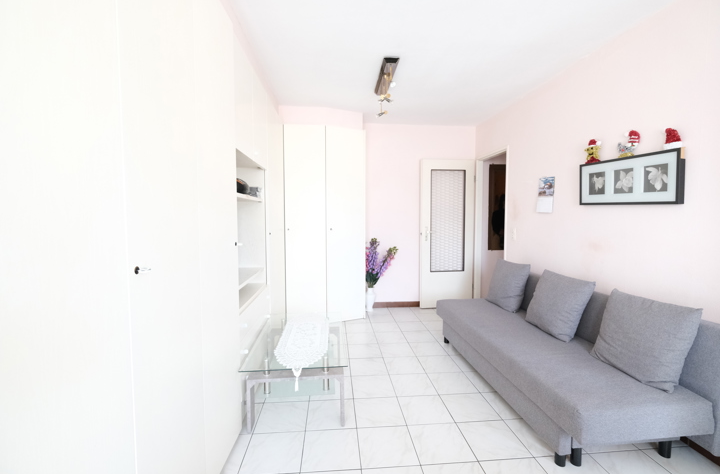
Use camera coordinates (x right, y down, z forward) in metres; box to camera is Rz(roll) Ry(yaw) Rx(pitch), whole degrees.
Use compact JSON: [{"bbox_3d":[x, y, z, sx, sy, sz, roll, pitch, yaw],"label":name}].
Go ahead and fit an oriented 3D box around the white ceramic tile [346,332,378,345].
[{"bbox_3d":[0.021,1.051,3.093,0.298,0.012,0.297,0,3,-5],"label":"white ceramic tile"}]

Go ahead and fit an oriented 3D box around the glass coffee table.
[{"bbox_3d":[-0.415,0.912,2.165,0.600,0.417,0.989,0,3,-5],"label":"glass coffee table"}]

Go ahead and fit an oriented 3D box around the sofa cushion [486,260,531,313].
[{"bbox_3d":[1.392,0.433,2.823,0.140,0.440,0.440,19,2,-6],"label":"sofa cushion"}]

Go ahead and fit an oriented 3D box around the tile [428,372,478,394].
[{"bbox_3d":[0.706,1.123,2.307,0.300,0.010,0.300,0,4,-5],"label":"tile"}]

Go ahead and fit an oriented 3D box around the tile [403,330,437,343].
[{"bbox_3d":[0.619,1.048,3.142,0.298,0.012,0.297,0,3,-5],"label":"tile"}]

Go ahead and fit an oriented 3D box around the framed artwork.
[{"bbox_3d":[1.769,-0.374,2.012,0.042,0.310,0.675,0,4,-5],"label":"framed artwork"}]

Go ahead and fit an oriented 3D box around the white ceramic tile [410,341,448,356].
[{"bbox_3d":[0.656,1.084,2.888,0.300,0.010,0.298,0,3,-5],"label":"white ceramic tile"}]

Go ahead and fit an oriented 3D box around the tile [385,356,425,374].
[{"bbox_3d":[0.368,1.084,2.532,0.298,0.012,0.297,0,3,-5],"label":"tile"}]

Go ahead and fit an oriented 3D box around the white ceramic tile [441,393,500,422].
[{"bbox_3d":[0.714,1.117,1.972,0.298,0.012,0.297,0,3,-5],"label":"white ceramic tile"}]

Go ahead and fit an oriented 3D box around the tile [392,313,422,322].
[{"bbox_3d":[0.581,1.026,3.773,0.300,0.010,0.300,0,4,-5],"label":"tile"}]

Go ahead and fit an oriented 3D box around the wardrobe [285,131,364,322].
[{"bbox_3d":[-0.411,-0.133,3.758,0.950,2.300,0.570,0,4,-5],"label":"wardrobe"}]

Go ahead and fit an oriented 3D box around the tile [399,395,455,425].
[{"bbox_3d":[0.427,1.144,1.988,0.300,0.010,0.300,0,4,-5],"label":"tile"}]

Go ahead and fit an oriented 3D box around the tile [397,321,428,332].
[{"bbox_3d":[0.595,1.030,3.434,0.298,0.012,0.297,0,3,-5],"label":"tile"}]

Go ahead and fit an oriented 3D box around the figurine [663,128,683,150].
[{"bbox_3d":[1.761,-0.555,1.691,0.055,0.115,0.078,0,3,-5],"label":"figurine"}]

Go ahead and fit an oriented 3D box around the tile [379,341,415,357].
[{"bbox_3d":[0.344,1.067,2.825,0.298,0.012,0.297,0,3,-5],"label":"tile"}]

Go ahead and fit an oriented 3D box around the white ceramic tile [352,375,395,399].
[{"bbox_3d":[0.100,1.122,2.248,0.300,0.010,0.298,0,3,-5],"label":"white ceramic tile"}]

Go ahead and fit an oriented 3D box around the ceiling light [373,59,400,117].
[{"bbox_3d":[0.244,-1.347,2.793,0.140,0.225,0.720,0,3,-5],"label":"ceiling light"}]

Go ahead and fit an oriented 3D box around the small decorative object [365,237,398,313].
[{"bbox_3d":[0.296,0.514,4.025,0.470,0.990,0.300,0,3,-5],"label":"small decorative object"}]

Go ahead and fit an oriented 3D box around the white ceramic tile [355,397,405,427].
[{"bbox_3d":[0.124,1.139,1.953,0.300,0.010,0.298,0,3,-5],"label":"white ceramic tile"}]

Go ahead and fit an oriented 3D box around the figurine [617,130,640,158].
[{"bbox_3d":[1.778,-0.617,1.987,0.045,0.165,0.140,0,3,-5],"label":"figurine"}]

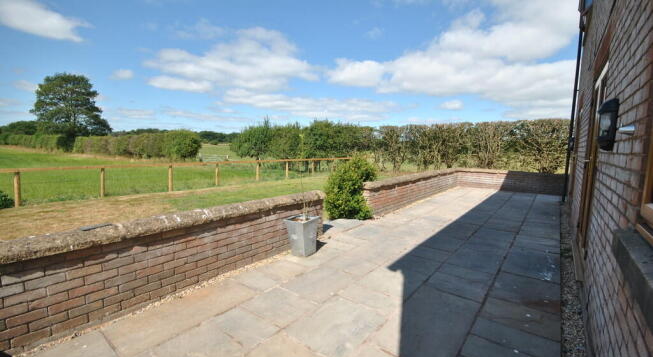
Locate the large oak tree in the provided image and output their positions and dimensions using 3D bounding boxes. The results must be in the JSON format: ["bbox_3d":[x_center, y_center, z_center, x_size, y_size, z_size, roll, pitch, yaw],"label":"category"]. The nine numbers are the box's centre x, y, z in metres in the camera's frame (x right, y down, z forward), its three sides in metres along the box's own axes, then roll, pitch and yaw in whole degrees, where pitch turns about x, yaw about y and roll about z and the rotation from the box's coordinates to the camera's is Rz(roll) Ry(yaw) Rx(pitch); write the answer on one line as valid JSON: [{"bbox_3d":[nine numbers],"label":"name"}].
[{"bbox_3d":[-41.500,-10.676,44.204,10.300,12.535,10.300,-6,10,-42],"label":"large oak tree"}]

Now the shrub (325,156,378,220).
[{"bbox_3d":[0.490,0.185,5.841,1.120,1.310,1.000,1,7,0],"label":"shrub"}]

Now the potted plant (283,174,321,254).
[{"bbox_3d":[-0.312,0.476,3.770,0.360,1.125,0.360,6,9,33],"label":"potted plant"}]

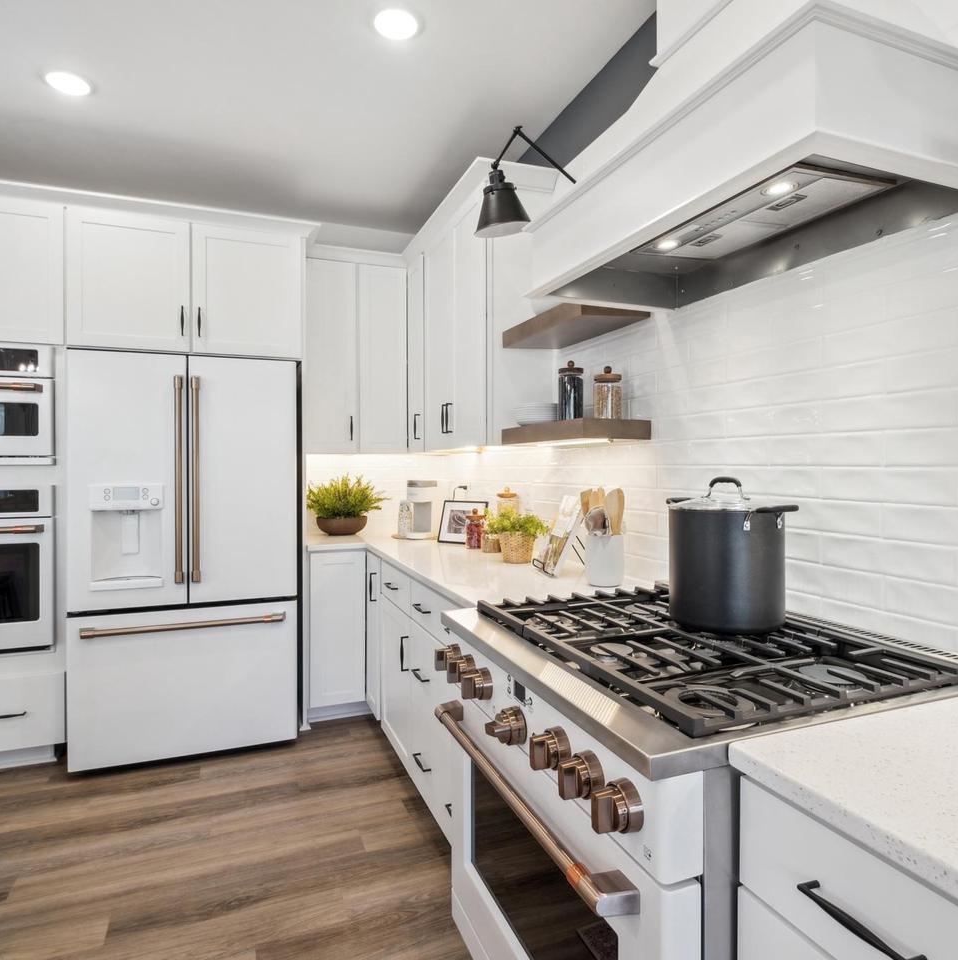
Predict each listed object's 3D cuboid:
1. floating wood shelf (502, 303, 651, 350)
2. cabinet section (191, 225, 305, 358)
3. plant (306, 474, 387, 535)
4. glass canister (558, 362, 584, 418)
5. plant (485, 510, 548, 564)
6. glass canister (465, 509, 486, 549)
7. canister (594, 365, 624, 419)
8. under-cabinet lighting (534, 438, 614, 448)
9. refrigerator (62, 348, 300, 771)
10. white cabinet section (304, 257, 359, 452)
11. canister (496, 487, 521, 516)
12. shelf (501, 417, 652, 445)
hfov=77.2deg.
[{"bbox_3d":[0.335,-0.565,2.213,0.264,0.064,0.610,0,1,-22],"label":"floating wood shelf"},{"bbox_3d":[-1.224,-0.910,3.182,0.497,0.604,0.570,-1,1,-22],"label":"cabinet section"},{"bbox_3d":[-0.784,0.140,3.528,0.450,0.346,0.410,0,1,-22],"label":"plant"},{"bbox_3d":[0.350,-0.326,2.272,0.094,0.251,0.094,0,1,0],"label":"glass canister"},{"bbox_3d":[0.167,0.236,2.536,0.250,0.216,0.240,0,1,-22],"label":"plant"},{"bbox_3d":[-0.016,0.236,2.947,0.102,0.184,0.102,0,1,0],"label":"glass canister"},{"bbox_3d":[0.428,-0.287,1.993,0.094,0.184,0.094,0,1,0],"label":"canister"},{"bbox_3d":[0.342,-0.131,2.240,0.030,0.015,0.520,0,1,-22],"label":"under-cabinet lighting"},{"bbox_3d":[-1.410,0.342,2.990,0.906,1.807,0.840,0,1,-22],"label":"refrigerator"},{"bbox_3d":[-0.880,-0.684,3.478,0.306,1.066,0.330,-1,1,-22],"label":"white cabinet section"},{"bbox_3d":[0.135,0.181,2.861,0.100,0.293,0.100,0,1,-22],"label":"canister"},{"bbox_3d":[0.333,-0.170,2.235,0.261,0.061,0.620,0,1,-22],"label":"shelf"}]

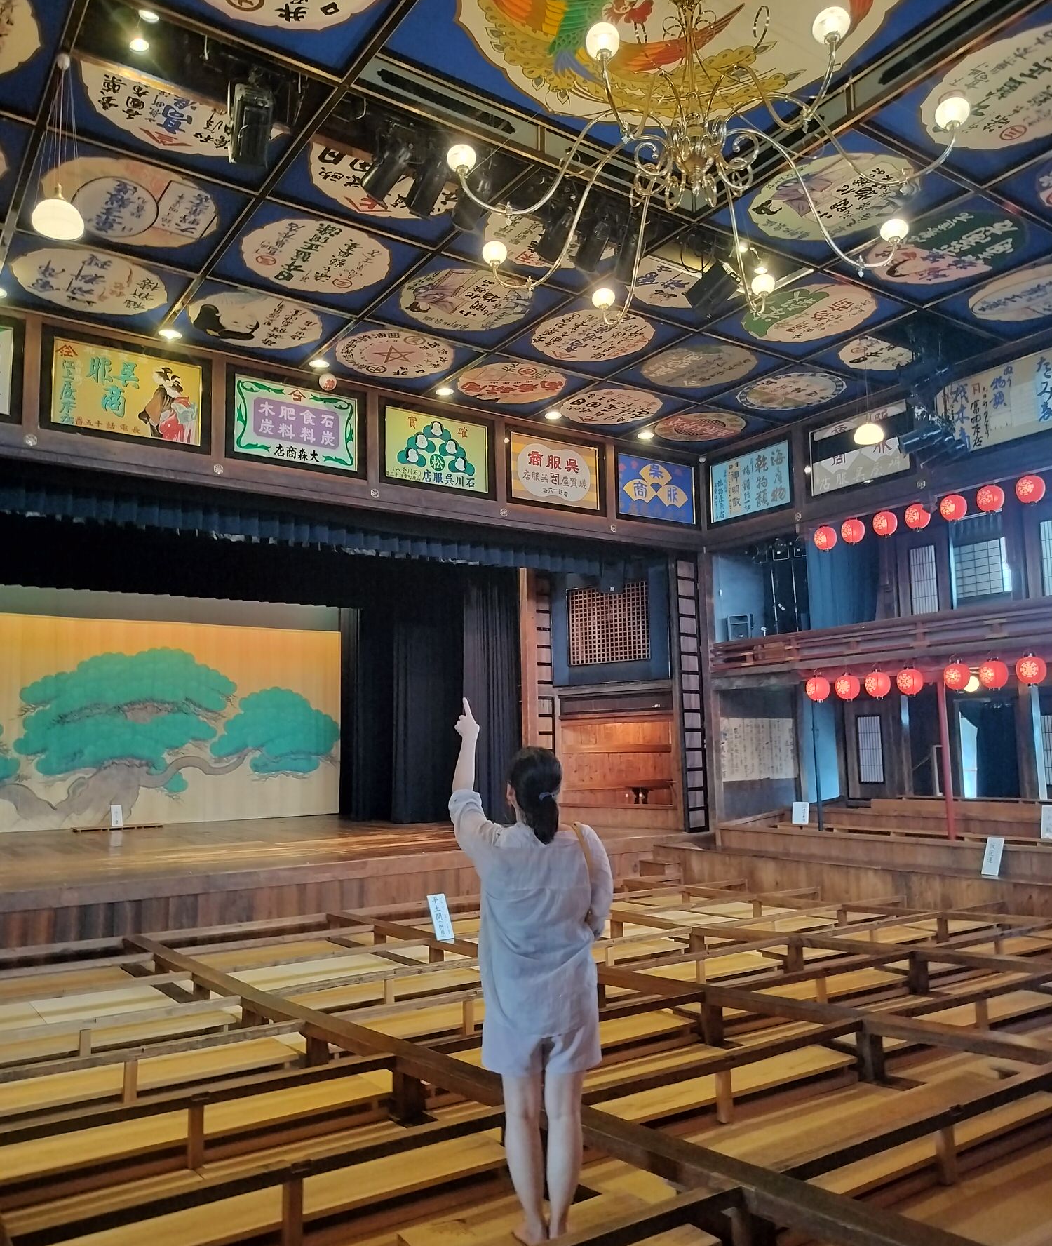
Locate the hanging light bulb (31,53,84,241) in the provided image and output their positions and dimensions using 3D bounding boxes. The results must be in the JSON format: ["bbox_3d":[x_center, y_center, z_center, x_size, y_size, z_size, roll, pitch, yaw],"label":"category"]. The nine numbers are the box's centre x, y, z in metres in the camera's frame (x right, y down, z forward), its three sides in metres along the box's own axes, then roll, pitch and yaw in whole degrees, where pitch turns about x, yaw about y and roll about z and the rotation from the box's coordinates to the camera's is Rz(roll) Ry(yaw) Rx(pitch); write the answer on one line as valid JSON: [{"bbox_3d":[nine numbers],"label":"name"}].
[{"bbox_3d":[-2.889,-2.989,6.046,0.310,1.170,0.310,4,-9,-35],"label":"hanging light bulb"}]

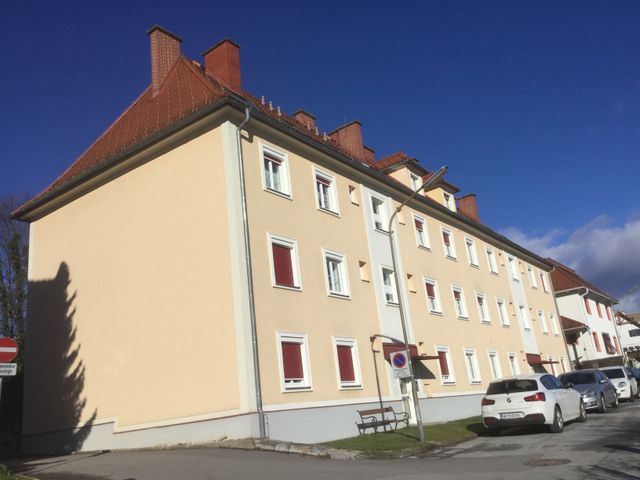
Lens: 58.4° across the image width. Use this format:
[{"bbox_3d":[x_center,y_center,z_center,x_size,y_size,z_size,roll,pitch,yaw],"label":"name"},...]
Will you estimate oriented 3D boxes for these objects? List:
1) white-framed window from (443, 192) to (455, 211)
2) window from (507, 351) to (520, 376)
[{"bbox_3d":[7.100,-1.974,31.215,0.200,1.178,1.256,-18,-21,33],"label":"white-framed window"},{"bbox_3d":[10.510,6.904,31.087,0.200,1.600,1.338,-19,-21,33],"label":"window"}]

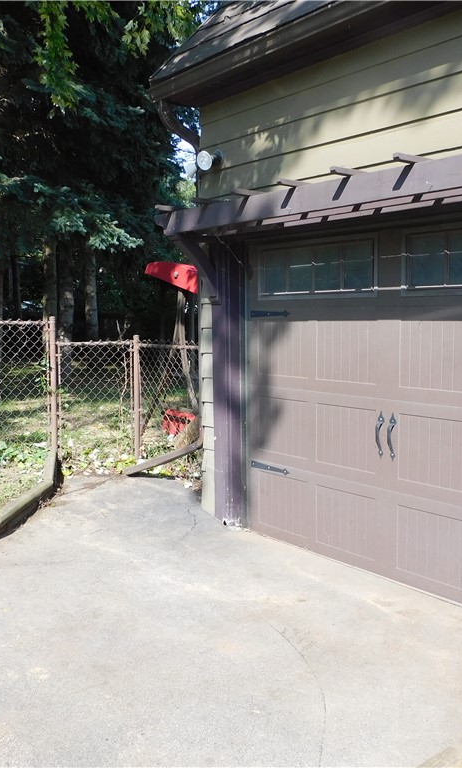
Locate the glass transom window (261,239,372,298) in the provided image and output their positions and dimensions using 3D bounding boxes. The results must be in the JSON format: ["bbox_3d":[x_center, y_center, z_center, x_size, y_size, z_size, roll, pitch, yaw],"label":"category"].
[{"bbox_3d":[0.519,-0.725,4.495,0.040,0.306,0.965,-5,7,-40],"label":"glass transom window"}]

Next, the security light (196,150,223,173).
[{"bbox_3d":[-0.130,-1.538,4.867,0.183,0.163,0.140,-5,7,-40],"label":"security light"}]

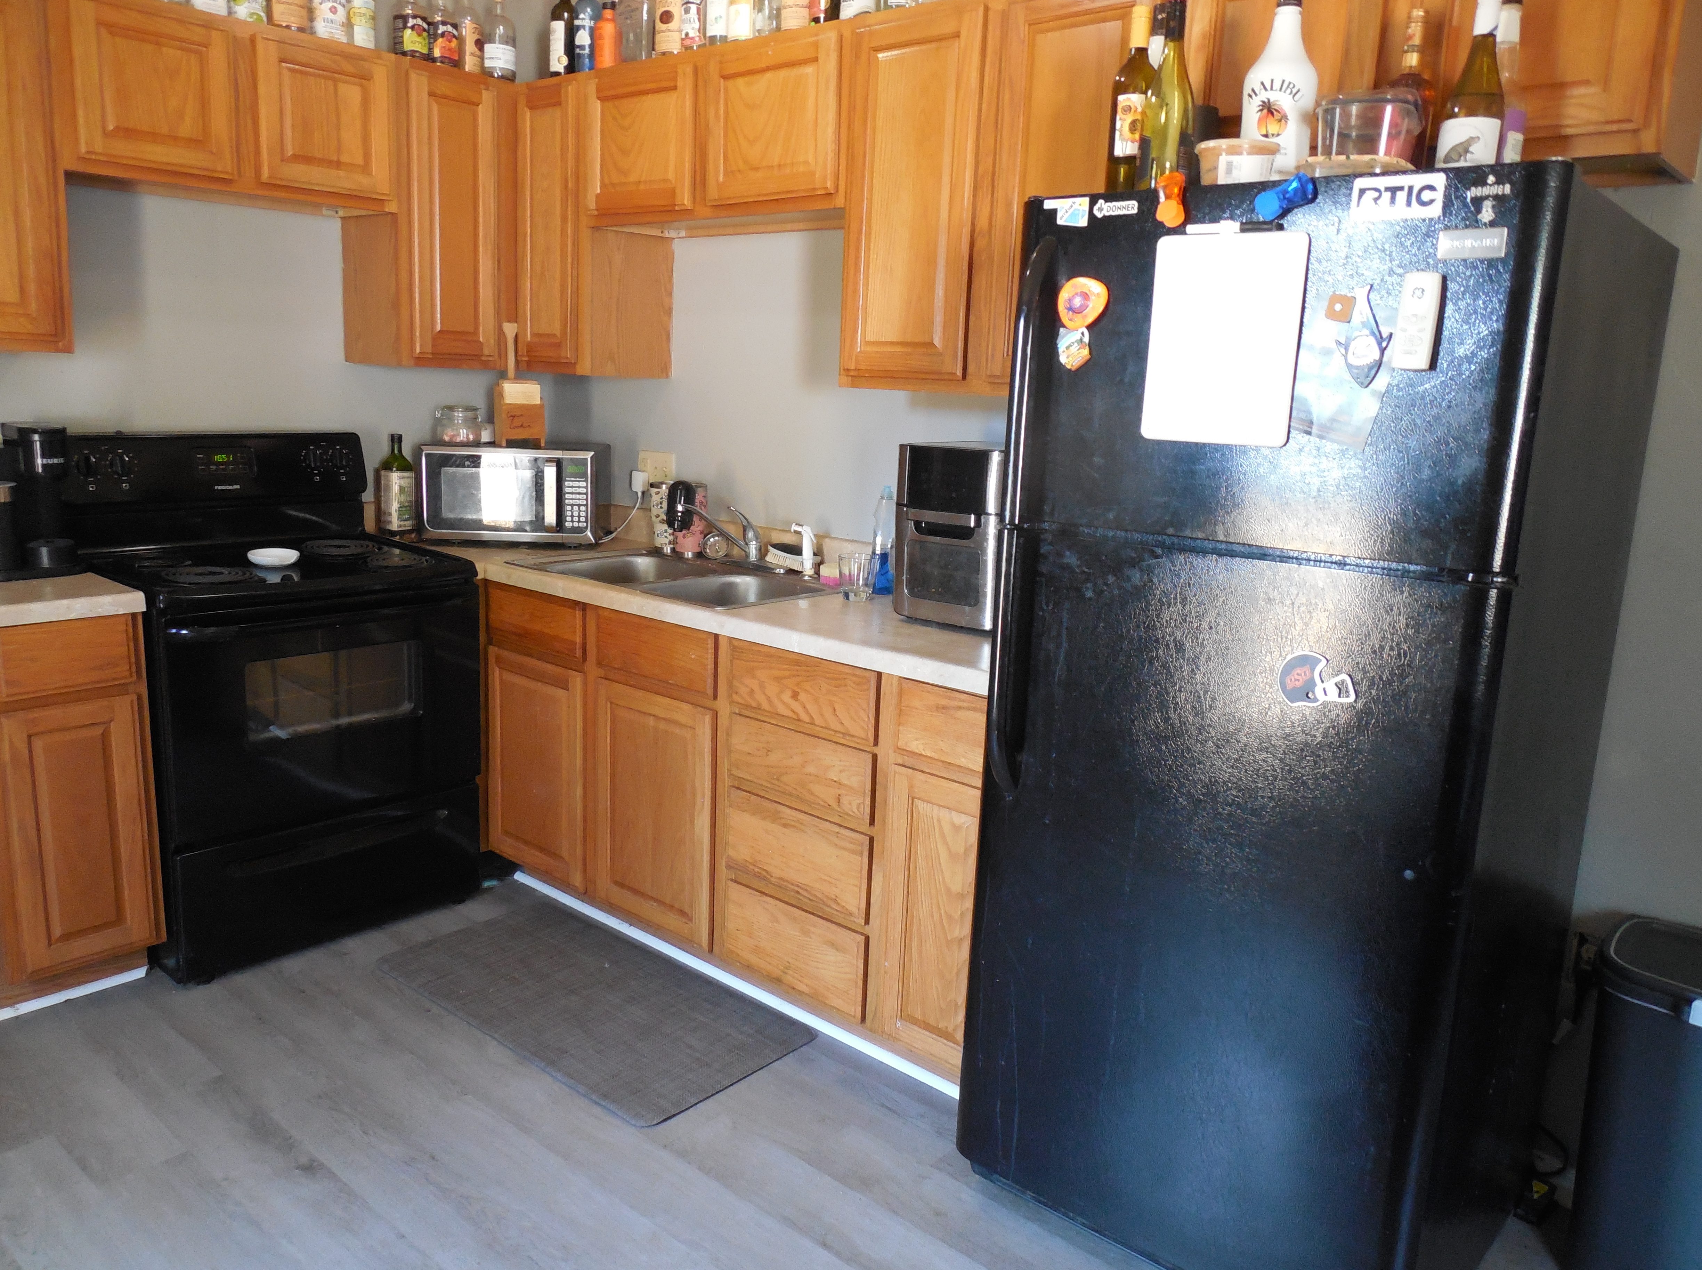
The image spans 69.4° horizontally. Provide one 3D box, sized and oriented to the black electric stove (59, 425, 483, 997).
[{"bbox_3d":[-1.439,0.116,3.111,0.690,1.203,0.760,12,15,39],"label":"black electric stove"}]

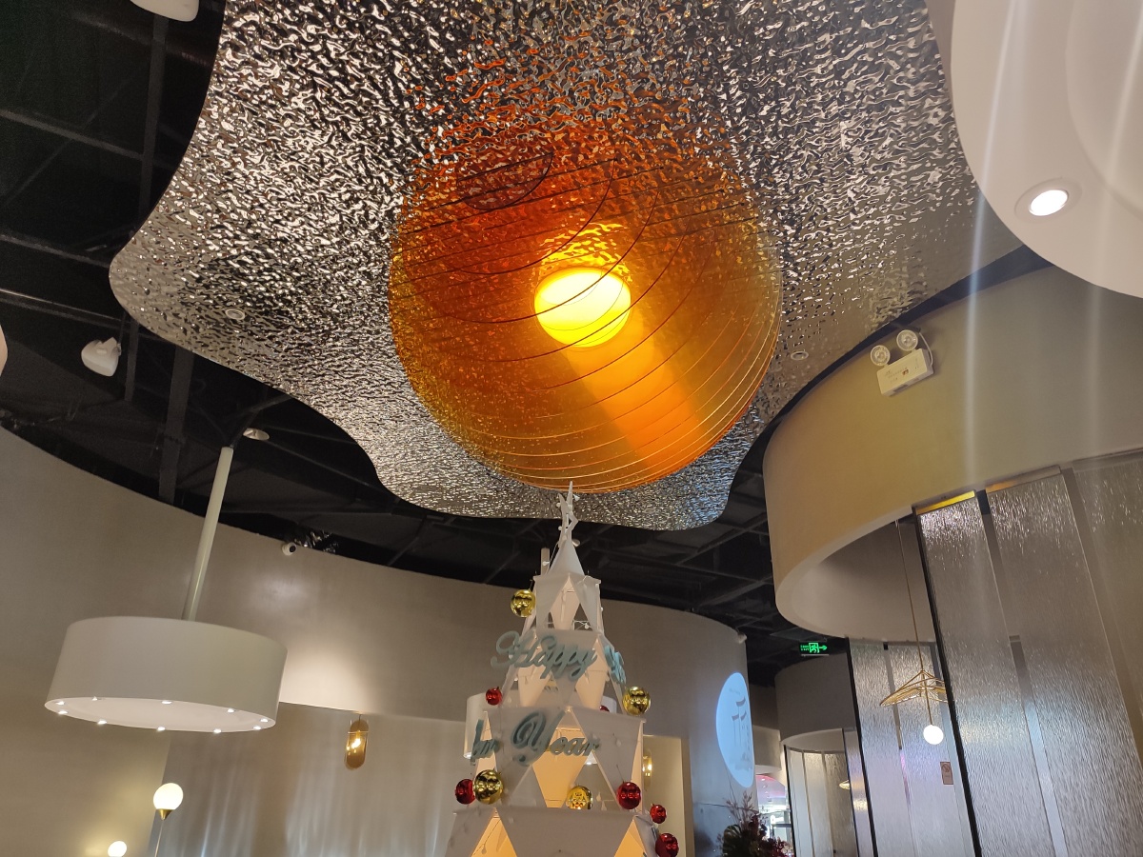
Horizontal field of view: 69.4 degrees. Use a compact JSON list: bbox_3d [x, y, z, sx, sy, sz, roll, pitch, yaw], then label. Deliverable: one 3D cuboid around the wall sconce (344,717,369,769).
[{"bbox_3d":[-1.691,2.486,6.500,0.130,0.380,0.100,19,-31,-32],"label":"wall sconce"}]

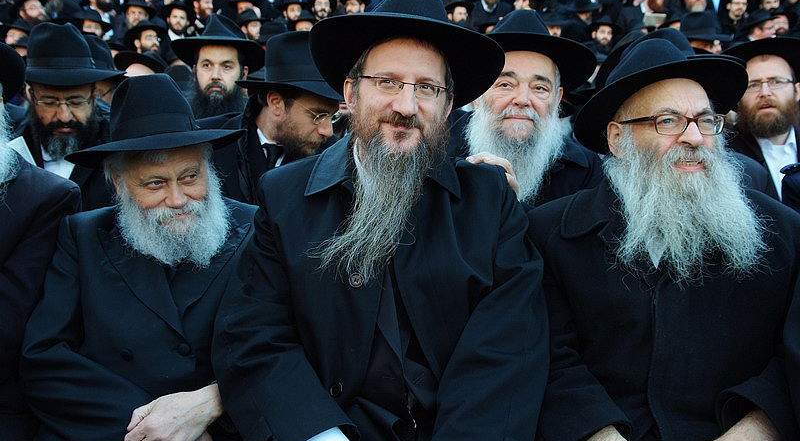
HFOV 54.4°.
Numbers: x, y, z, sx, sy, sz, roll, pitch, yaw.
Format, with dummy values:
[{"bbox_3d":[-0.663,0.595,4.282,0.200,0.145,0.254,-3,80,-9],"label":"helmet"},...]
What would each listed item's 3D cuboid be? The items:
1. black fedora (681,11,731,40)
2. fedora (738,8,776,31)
[{"bbox_3d":[1.857,-1.177,4.700,0.330,0.150,0.300,8,7,36],"label":"black fedora"},{"bbox_3d":[3.065,-1.736,6.700,0.330,0.140,0.300,-15,0,12],"label":"fedora"}]

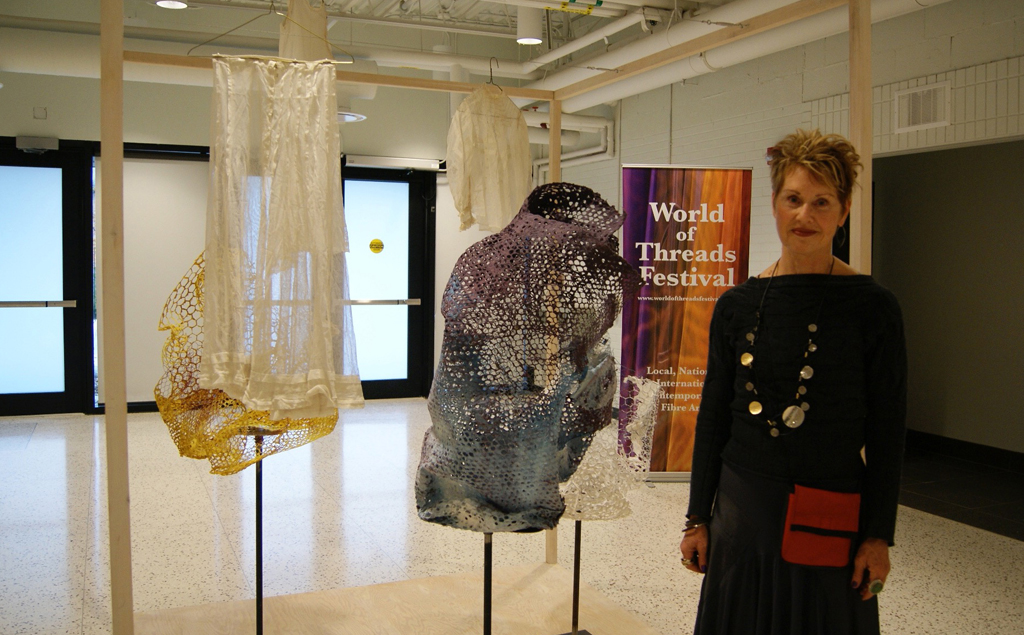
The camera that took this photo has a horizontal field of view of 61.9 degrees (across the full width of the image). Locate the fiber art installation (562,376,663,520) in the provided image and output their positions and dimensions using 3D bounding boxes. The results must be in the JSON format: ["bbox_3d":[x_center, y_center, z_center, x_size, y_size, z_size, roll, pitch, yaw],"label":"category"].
[{"bbox_3d":[0.320,0.436,3.050,0.430,0.580,0.380,-1,4,-20],"label":"fiber art installation"}]

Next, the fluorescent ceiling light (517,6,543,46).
[{"bbox_3d":[0.148,-2.470,7.220,0.215,0.360,0.215,1,4,0],"label":"fluorescent ceiling light"}]

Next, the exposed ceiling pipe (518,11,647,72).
[{"bbox_3d":[0.594,-2.402,7.400,0.115,0.115,1.900,-1,4,-25],"label":"exposed ceiling pipe"}]

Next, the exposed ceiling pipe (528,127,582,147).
[{"bbox_3d":[0.393,-1.666,7.900,0.560,0.160,0.160,-1,4,-25],"label":"exposed ceiling pipe"}]

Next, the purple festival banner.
[{"bbox_3d":[1.115,0.038,5.470,0.840,2.030,0.100,0,4,-5],"label":"purple festival banner"}]

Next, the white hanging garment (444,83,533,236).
[{"bbox_3d":[-0.083,-0.603,3.180,0.340,0.555,0.150,-2,4,-31],"label":"white hanging garment"}]

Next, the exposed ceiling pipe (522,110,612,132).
[{"bbox_3d":[0.482,-1.734,7.550,0.900,0.130,0.130,-1,4,-25],"label":"exposed ceiling pipe"}]

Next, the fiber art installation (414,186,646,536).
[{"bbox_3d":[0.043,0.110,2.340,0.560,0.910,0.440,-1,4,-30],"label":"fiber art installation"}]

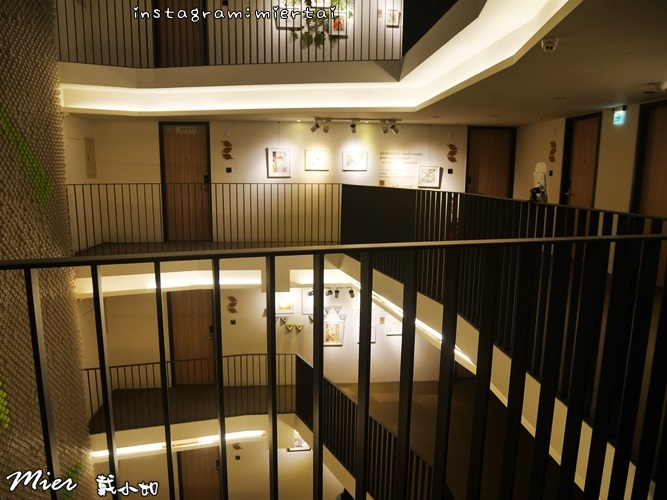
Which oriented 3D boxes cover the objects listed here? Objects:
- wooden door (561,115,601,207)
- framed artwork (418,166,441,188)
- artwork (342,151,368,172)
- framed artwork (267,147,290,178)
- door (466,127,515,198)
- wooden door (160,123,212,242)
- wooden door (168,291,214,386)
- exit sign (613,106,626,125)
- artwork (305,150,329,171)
[{"bbox_3d":[3.868,-0.994,7.291,0.100,2.200,0.920,0,9,-5],"label":"wooden door"},{"bbox_3d":[1.827,-1.384,8.798,0.397,0.416,0.040,0,9,-4],"label":"framed artwork"},{"bbox_3d":[0.399,-1.665,8.665,0.468,0.375,0.040,0,9,-4],"label":"artwork"},{"bbox_3d":[-1.004,-1.617,8.585,0.404,0.534,0.040,0,9,-4],"label":"framed artwork"},{"bbox_3d":[3.002,-1.253,8.942,0.930,2.200,0.100,0,9,-4],"label":"door"},{"bbox_3d":[-2.732,-1.248,8.584,0.920,2.200,0.100,0,9,-4],"label":"wooden door"},{"bbox_3d":[-2.748,1.620,9.022,0.920,2.200,0.100,0,9,-4],"label":"wooden door"},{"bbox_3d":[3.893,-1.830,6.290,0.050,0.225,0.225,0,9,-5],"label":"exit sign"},{"bbox_3d":[-0.307,-1.670,8.620,0.439,0.389,0.040,0,9,-4],"label":"artwork"}]

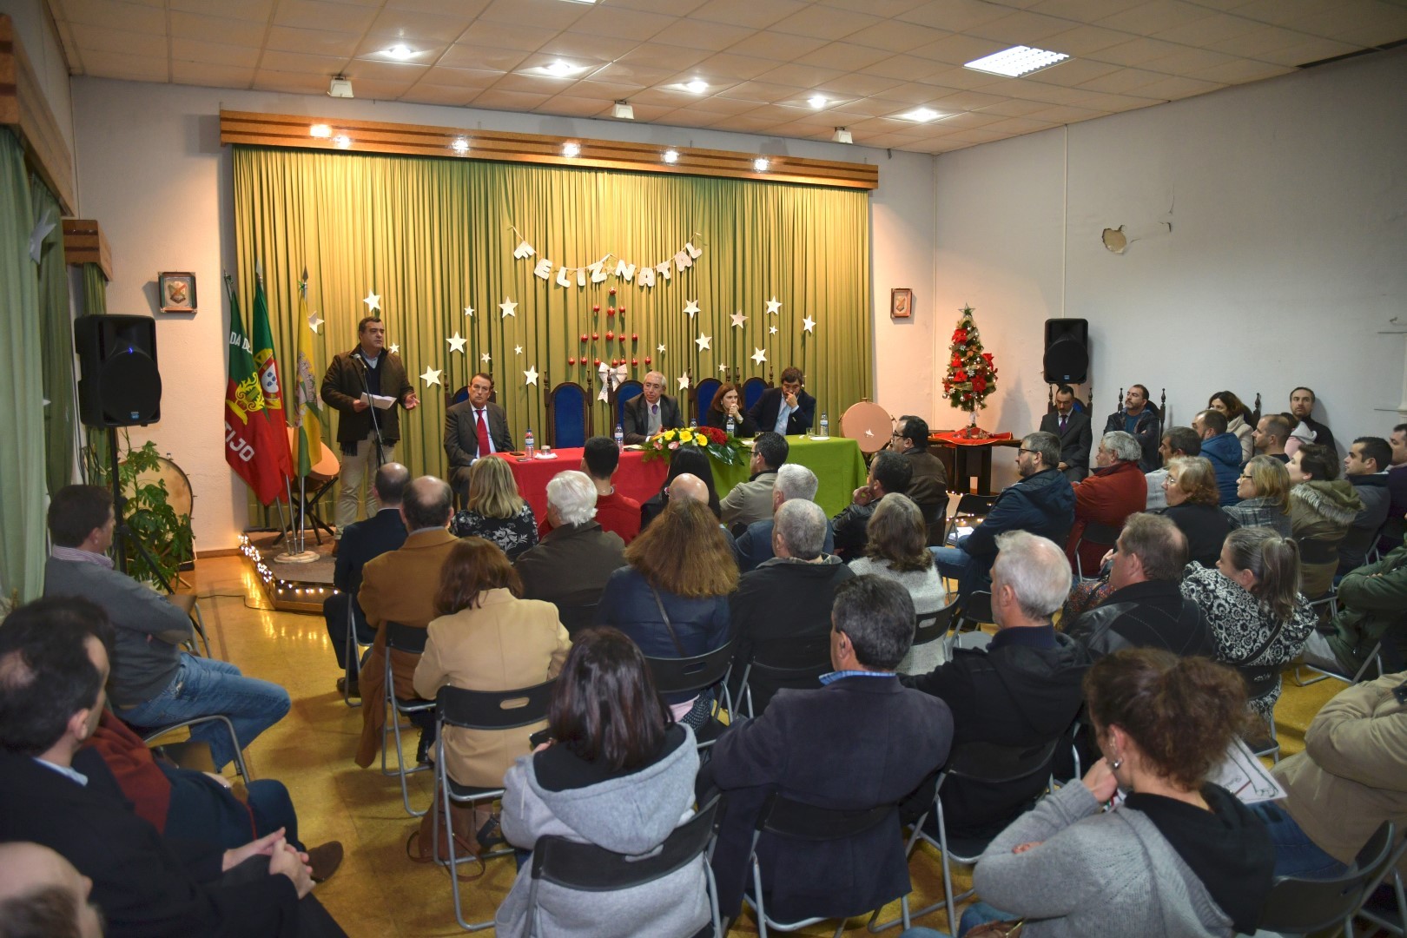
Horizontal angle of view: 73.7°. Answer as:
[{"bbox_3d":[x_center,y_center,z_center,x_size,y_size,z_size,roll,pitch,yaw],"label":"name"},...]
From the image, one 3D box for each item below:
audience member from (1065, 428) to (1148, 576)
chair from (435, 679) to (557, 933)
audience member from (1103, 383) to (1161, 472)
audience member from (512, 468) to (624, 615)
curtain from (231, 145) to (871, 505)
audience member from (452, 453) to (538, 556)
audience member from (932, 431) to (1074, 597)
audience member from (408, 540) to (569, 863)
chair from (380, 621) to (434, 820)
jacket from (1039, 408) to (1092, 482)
[{"bbox_3d":[2.301,0.402,5.692,0.540,1.300,0.780,-6,10,-33],"label":"audience member"},{"bbox_3d":[-0.667,1.005,3.135,0.460,0.780,0.460,-6,10,-29],"label":"chair"},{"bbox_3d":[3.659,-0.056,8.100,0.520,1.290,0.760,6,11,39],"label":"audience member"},{"bbox_3d":[-0.641,0.633,4.173,0.530,1.306,0.780,-4,10,-27],"label":"audience member"},{"bbox_3d":[-0.954,-1.271,8.933,6.250,3.080,0.250,-4,9,-26],"label":"curtain"},{"bbox_3d":[-1.104,0.516,4.990,0.490,1.210,0.760,-6,10,-29],"label":"audience member"},{"bbox_3d":[1.681,0.409,5.221,0.550,1.280,0.900,-7,11,-36],"label":"audience member"},{"bbox_3d":[-0.744,0.810,3.151,0.520,1.261,0.760,-4,10,-26],"label":"audience member"},{"bbox_3d":[-1.069,0.910,3.832,0.460,0.780,0.460,-6,10,-29],"label":"chair"},{"bbox_3d":[3.256,-0.198,8.458,0.520,0.650,0.420,6,10,35],"label":"jacket"}]

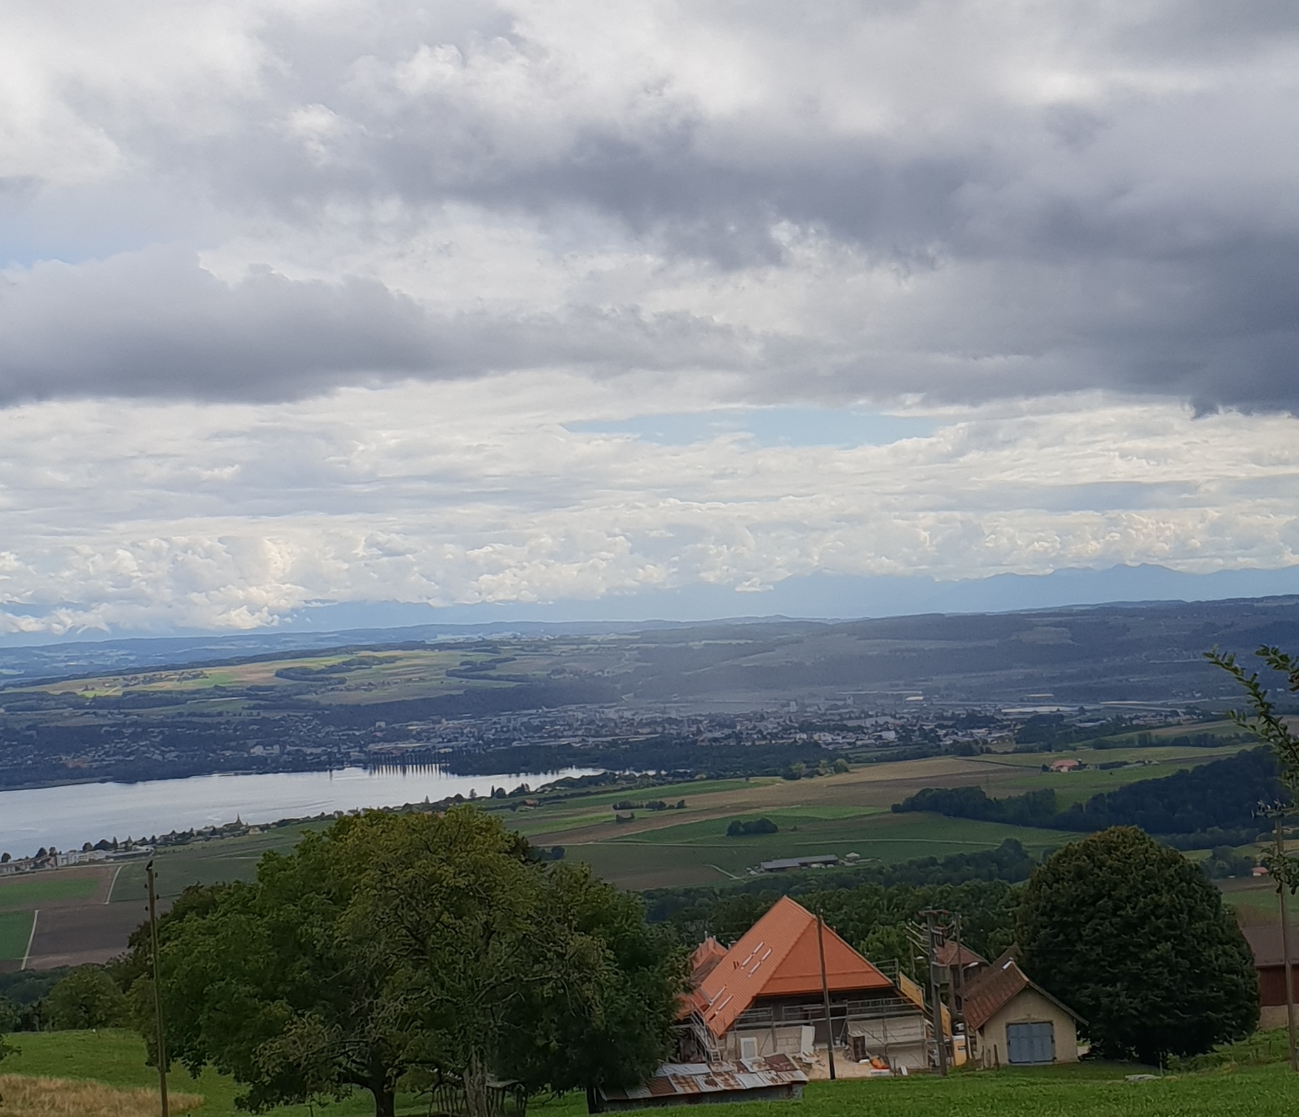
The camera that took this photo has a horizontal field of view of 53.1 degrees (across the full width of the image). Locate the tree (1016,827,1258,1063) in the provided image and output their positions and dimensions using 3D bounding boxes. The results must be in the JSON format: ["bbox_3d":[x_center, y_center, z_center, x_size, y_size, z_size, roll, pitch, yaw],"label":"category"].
[{"bbox_3d":[31.873,25.242,85.000,15.600,15.300,15.000,-2,-2,0],"label":"tree"}]

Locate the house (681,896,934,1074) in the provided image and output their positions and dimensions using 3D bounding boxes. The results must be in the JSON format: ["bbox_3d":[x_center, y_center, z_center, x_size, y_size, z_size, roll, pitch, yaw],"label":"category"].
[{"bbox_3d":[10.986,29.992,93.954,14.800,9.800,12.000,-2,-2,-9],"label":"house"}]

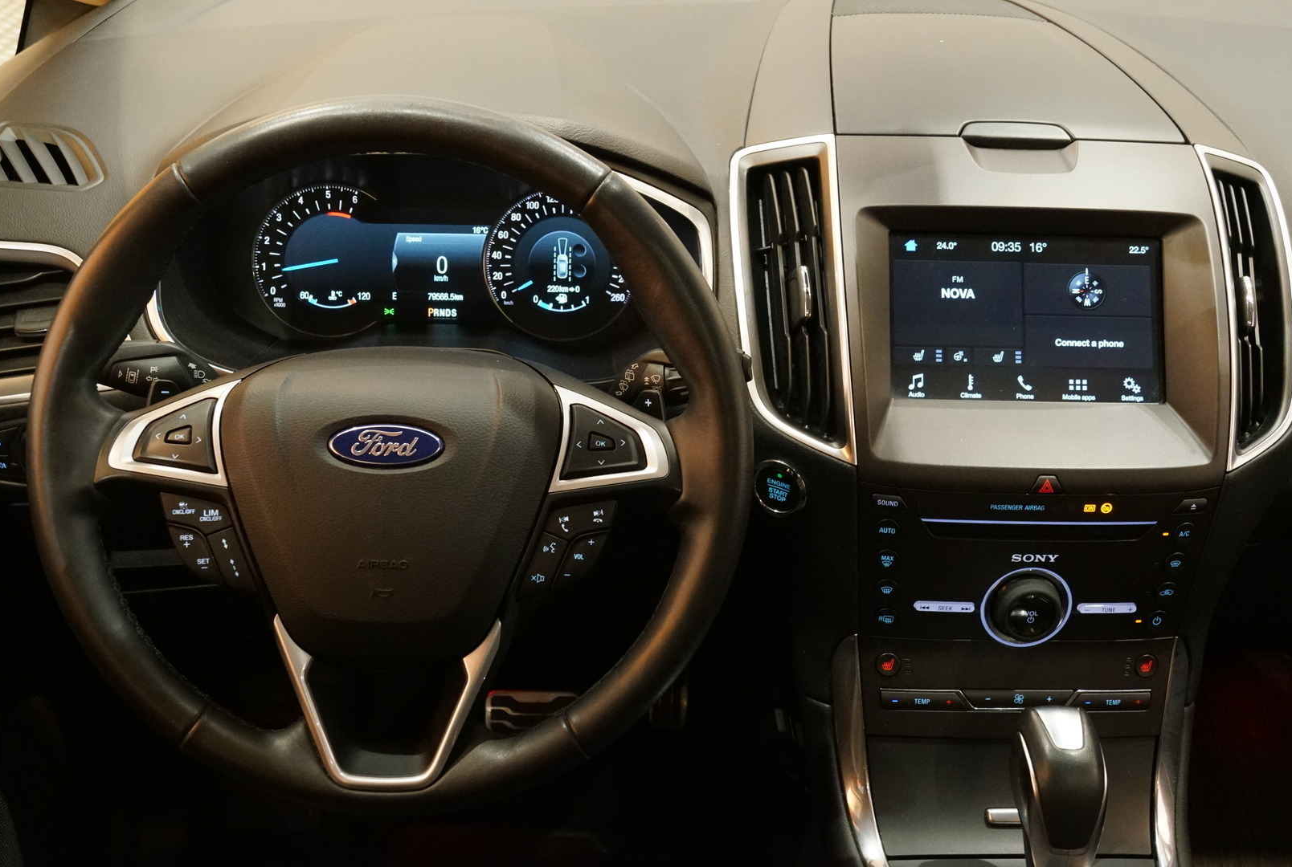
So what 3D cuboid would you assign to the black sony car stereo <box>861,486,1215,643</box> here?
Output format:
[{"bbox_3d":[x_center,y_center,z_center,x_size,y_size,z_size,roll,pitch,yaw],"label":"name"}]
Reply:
[{"bbox_3d":[0.243,0.081,0.808,0.208,0.106,0.033,1,16,-3],"label":"black sony car stereo"}]

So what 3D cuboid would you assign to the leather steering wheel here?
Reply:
[{"bbox_3d":[-0.134,0.011,0.693,0.375,0.372,0.085,1,0,-3],"label":"leather steering wheel"}]

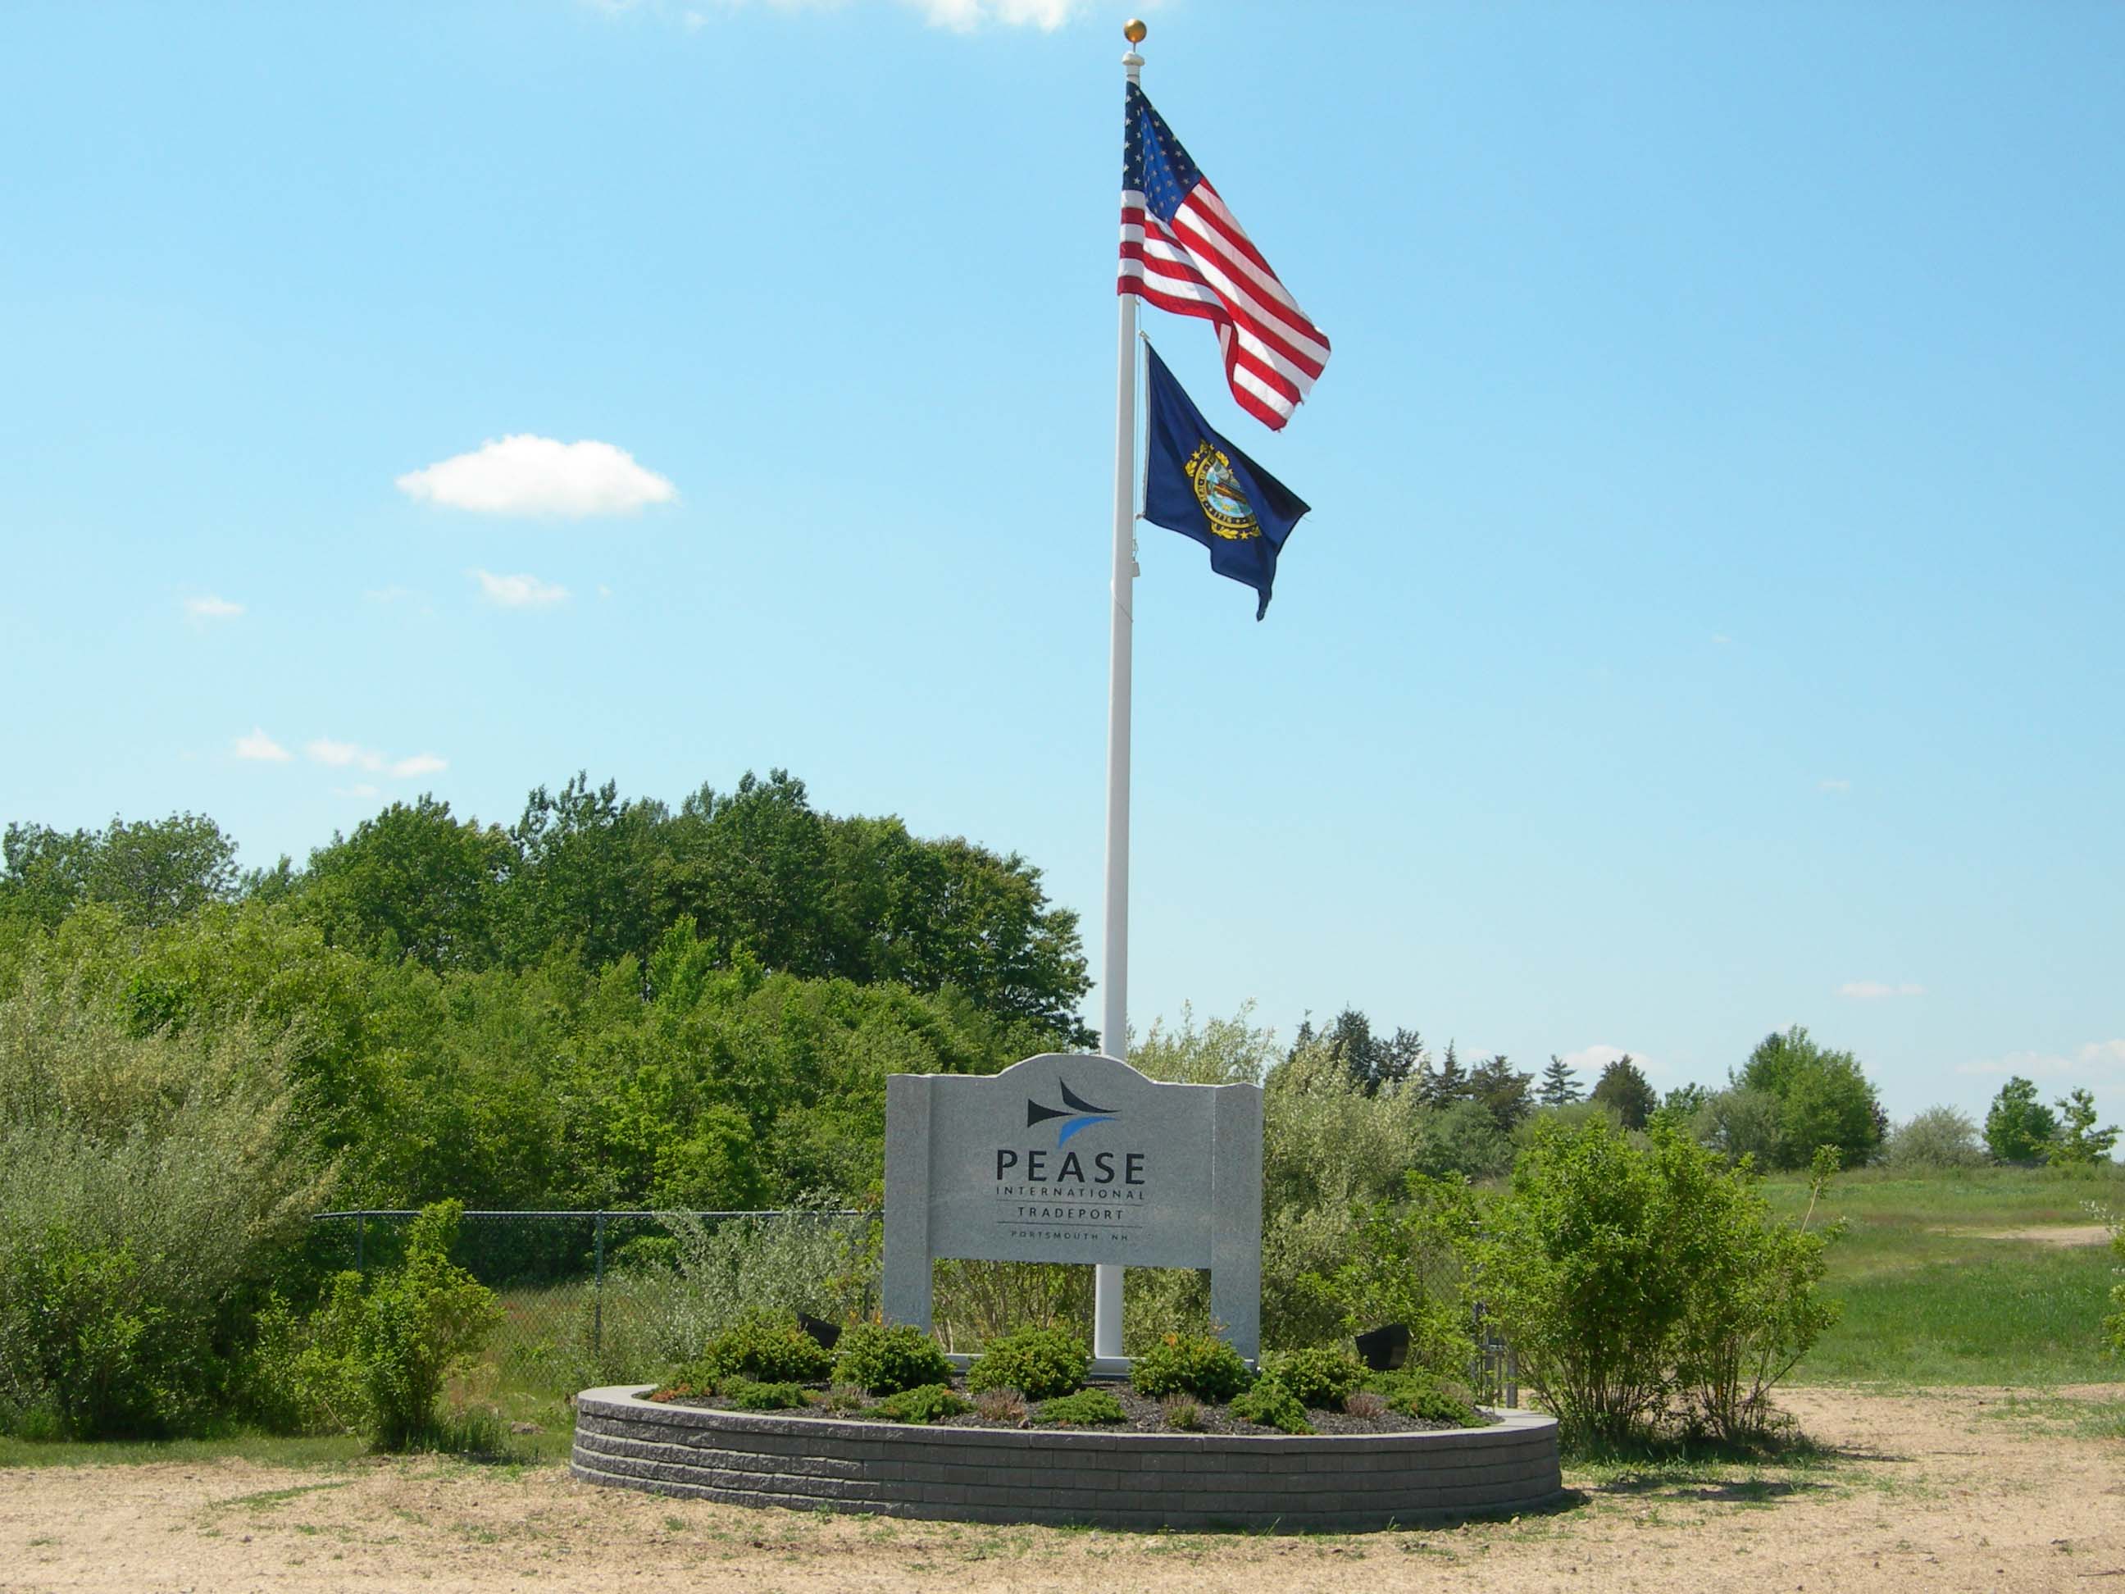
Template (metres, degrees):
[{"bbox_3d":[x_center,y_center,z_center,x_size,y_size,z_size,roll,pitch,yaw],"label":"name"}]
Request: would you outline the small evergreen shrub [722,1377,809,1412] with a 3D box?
[{"bbox_3d":[-1.749,3.513,22.044,0.530,0.200,0.500,1,-6,0],"label":"small evergreen shrub"}]

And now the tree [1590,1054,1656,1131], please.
[{"bbox_3d":[18.655,10.308,124.674,2.211,3.537,2.211,1,-6,0],"label":"tree"}]

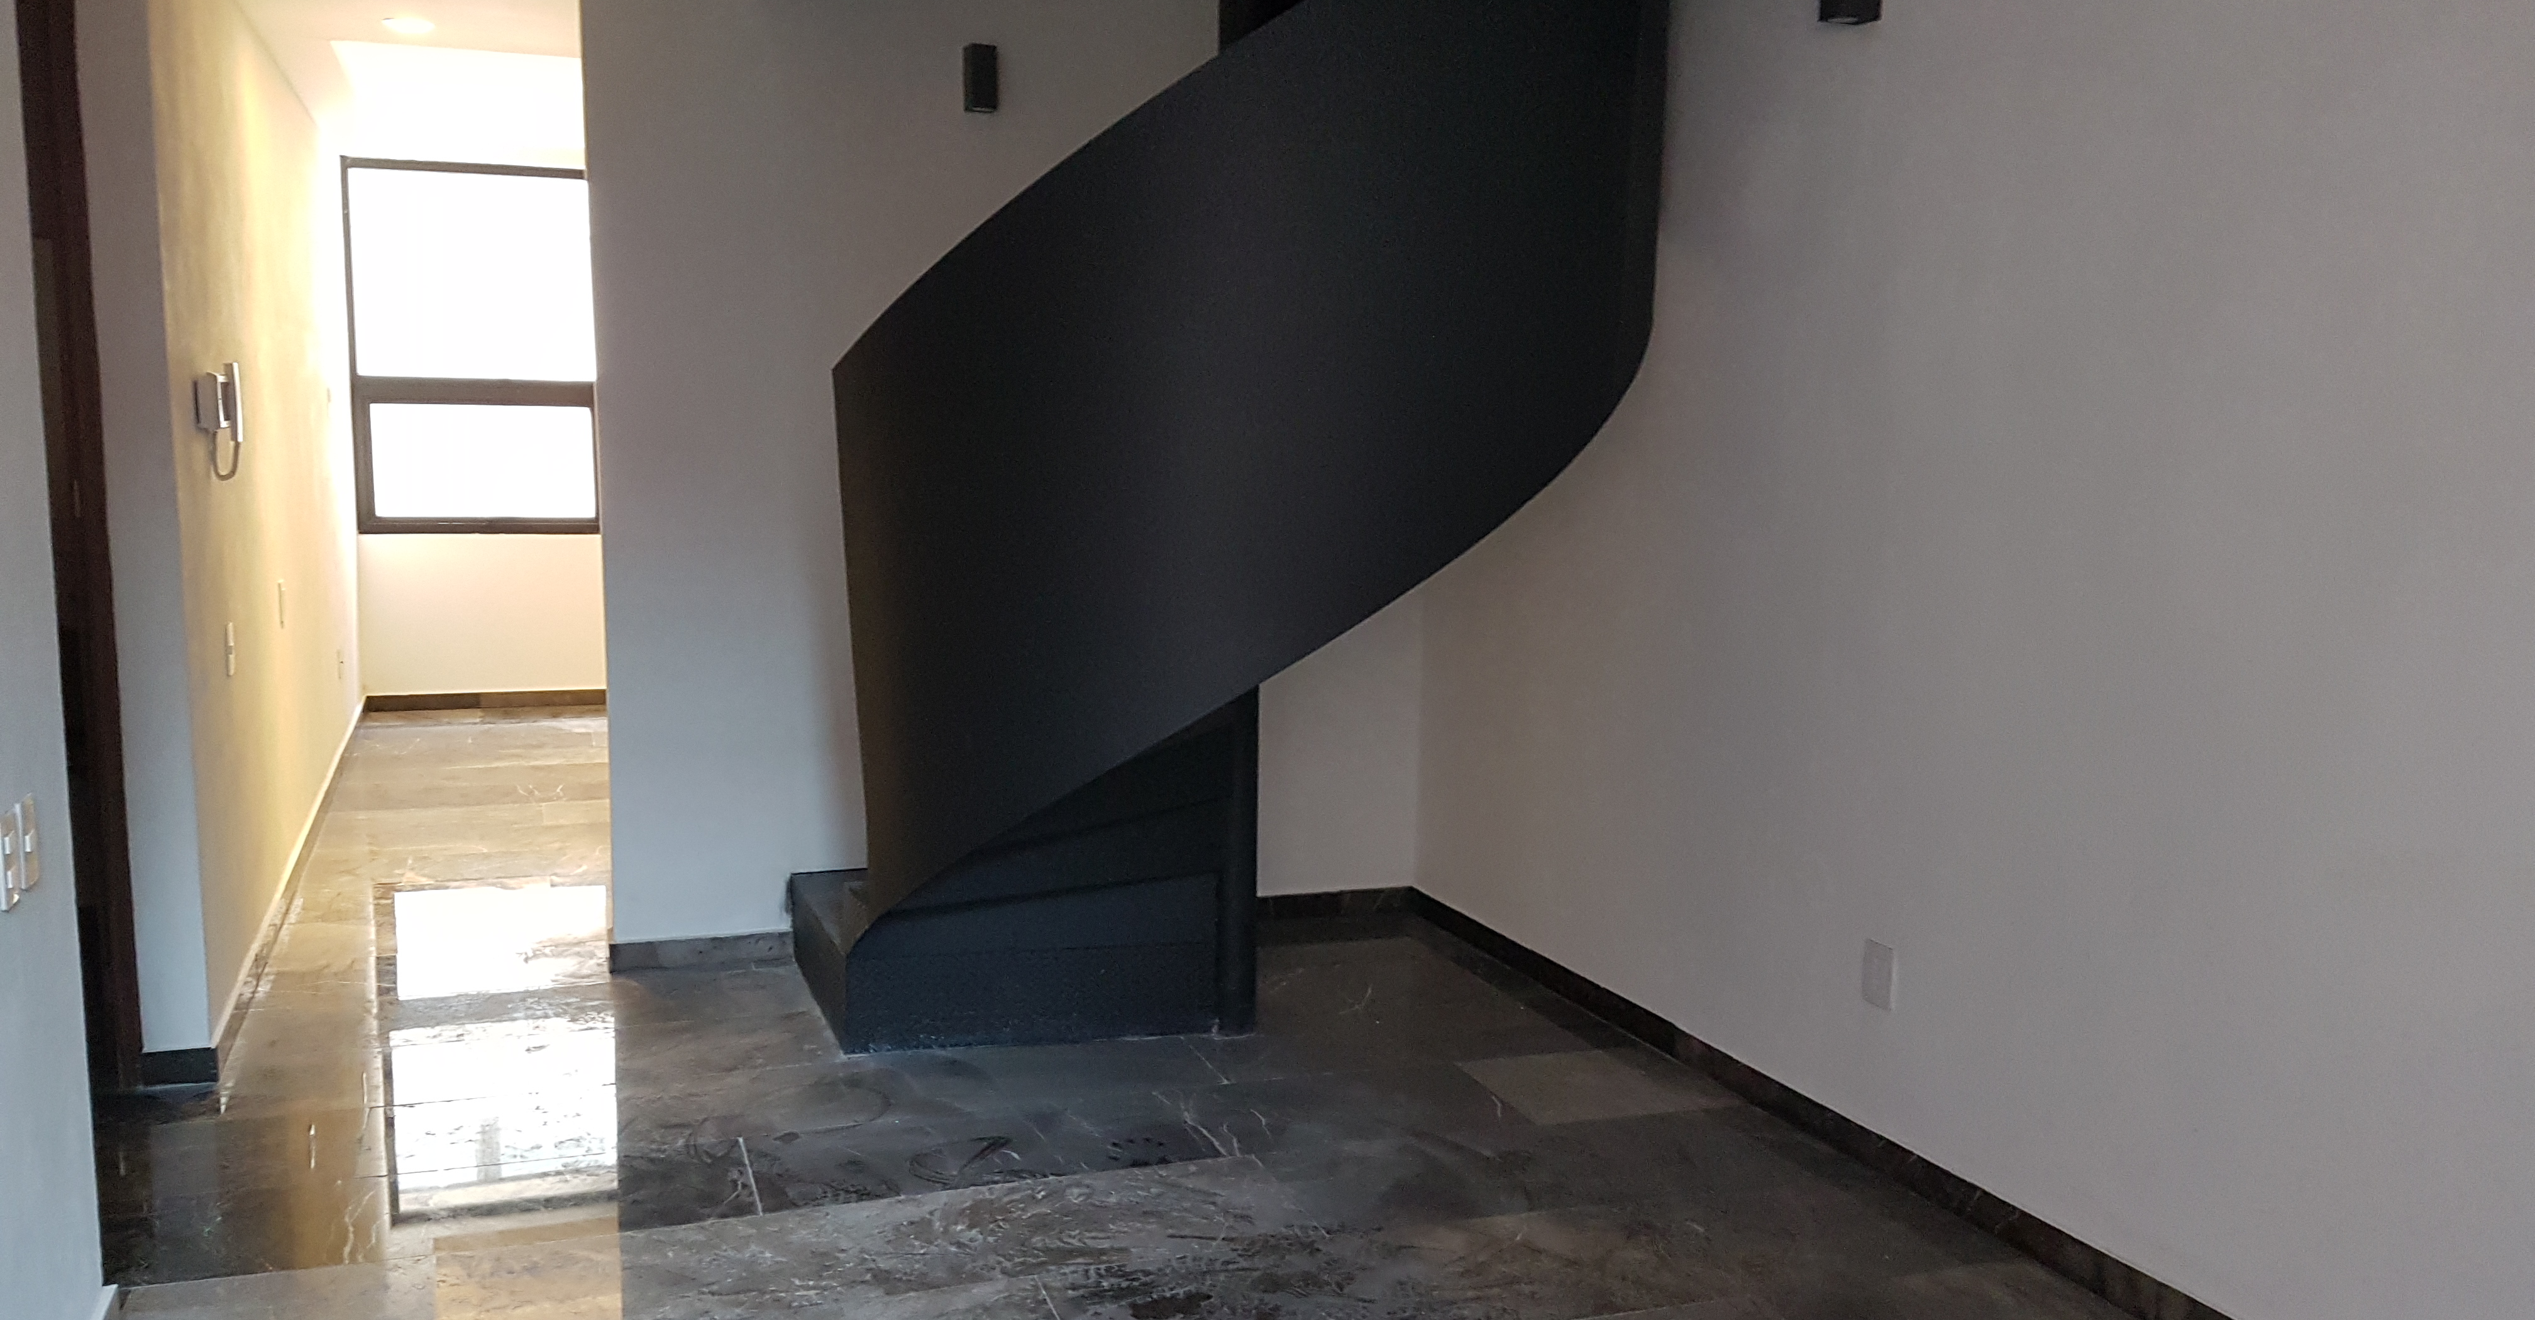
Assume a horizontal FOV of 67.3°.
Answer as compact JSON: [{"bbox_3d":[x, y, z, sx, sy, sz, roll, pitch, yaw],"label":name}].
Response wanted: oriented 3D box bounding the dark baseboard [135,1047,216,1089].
[{"bbox_3d":[-2.363,0.880,4.124,0.150,0.075,0.015,-2,8,-18],"label":"dark baseboard"}]

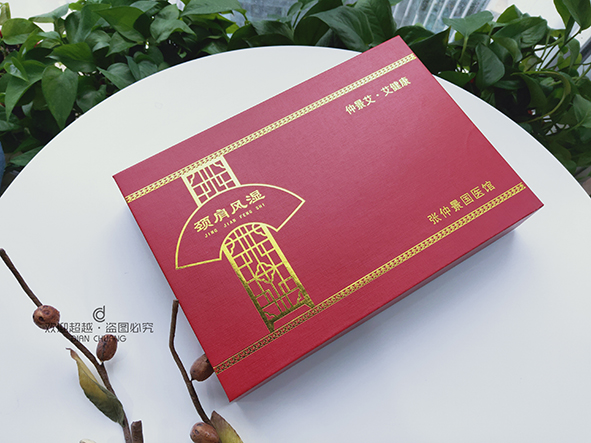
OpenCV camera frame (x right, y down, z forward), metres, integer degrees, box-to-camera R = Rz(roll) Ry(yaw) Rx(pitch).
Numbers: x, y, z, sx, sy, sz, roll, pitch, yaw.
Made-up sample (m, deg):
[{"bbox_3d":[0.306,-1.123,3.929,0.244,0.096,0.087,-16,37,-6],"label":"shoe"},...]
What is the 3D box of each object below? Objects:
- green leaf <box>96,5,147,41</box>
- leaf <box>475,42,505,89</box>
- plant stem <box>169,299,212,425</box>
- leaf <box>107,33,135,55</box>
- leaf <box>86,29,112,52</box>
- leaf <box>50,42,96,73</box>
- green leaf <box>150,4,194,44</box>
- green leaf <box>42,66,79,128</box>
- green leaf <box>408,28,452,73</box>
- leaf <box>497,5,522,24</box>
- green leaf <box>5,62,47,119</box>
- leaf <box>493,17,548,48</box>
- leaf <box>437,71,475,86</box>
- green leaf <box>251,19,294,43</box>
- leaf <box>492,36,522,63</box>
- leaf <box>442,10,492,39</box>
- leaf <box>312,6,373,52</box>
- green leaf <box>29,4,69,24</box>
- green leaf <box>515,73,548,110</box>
[{"bbox_3d":[-0.266,-0.301,0.600,0.076,0.022,0.052,30,83,-8],"label":"green leaf"},{"bbox_3d":[0.294,-0.239,0.600,0.043,0.018,0.066,-10,95,7],"label":"leaf"},{"bbox_3d":[-0.100,0.127,0.358,0.019,0.012,0.115,-19,70,-8],"label":"plant stem"},{"bbox_3d":[-0.262,-0.263,0.579,0.043,0.014,0.025,-37,95,-7],"label":"leaf"},{"bbox_3d":[-0.309,-0.283,0.620,0.035,0.018,0.052,32,81,-9],"label":"leaf"},{"bbox_3d":[-0.319,-0.235,0.560,0.064,0.018,0.043,0,90,-9],"label":"leaf"},{"bbox_3d":[-0.180,-0.286,0.580,0.057,0.022,0.059,-45,92,-6],"label":"green leaf"},{"bbox_3d":[-0.341,-0.180,0.570,0.050,0.020,0.093,-8,86,-15],"label":"green leaf"},{"bbox_3d":[0.206,-0.238,0.561,0.063,0.020,0.063,43,108,-9],"label":"green leaf"},{"bbox_3d":[0.371,-0.358,0.680,0.039,0.018,0.047,17,92,13],"label":"leaf"},{"bbox_3d":[-0.385,-0.188,0.560,0.044,0.025,0.090,24,78,-12],"label":"green leaf"},{"bbox_3d":[0.358,-0.287,0.620,0.085,0.022,0.042,-22,90,6],"label":"leaf"},{"bbox_3d":[0.238,-0.207,0.580,0.060,0.016,0.039,16,88,11],"label":"leaf"},{"bbox_3d":[-0.032,-0.277,0.570,0.064,0.020,0.031,20,95,-2],"label":"green leaf"},{"bbox_3d":[0.329,-0.267,0.610,0.035,0.018,0.057,-32,80,9],"label":"leaf"},{"bbox_3d":[0.263,-0.305,0.601,0.071,0.018,0.057,11,74,3],"label":"leaf"},{"bbox_3d":[0.072,-0.292,0.600,0.096,0.025,0.064,43,91,3],"label":"leaf"},{"bbox_3d":[-0.403,-0.336,0.648,0.068,0.018,0.027,-24,80,-5],"label":"green leaf"},{"bbox_3d":[0.368,-0.203,0.610,0.036,0.022,0.070,-25,79,11],"label":"green leaf"}]

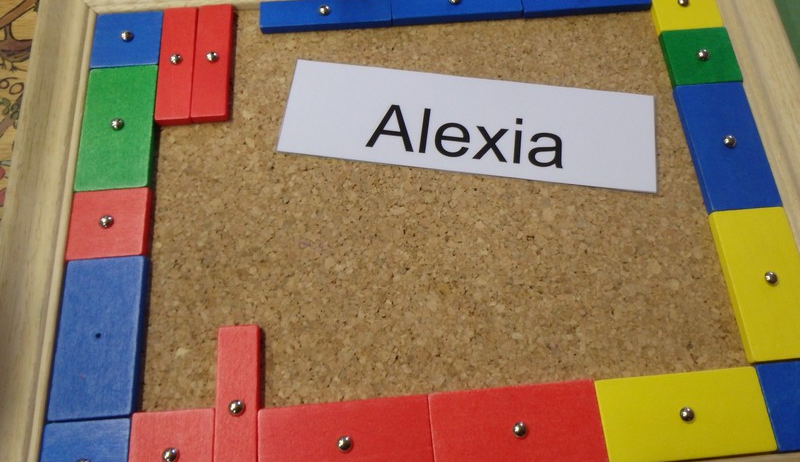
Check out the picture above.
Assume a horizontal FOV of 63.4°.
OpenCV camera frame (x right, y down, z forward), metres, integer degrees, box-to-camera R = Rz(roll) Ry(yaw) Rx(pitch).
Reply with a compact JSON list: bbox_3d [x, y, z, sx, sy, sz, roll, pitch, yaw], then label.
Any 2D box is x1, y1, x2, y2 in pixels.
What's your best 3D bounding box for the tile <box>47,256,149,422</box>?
[{"bbox_3d":[-0.093,0.033,0.202,0.024,0.004,0.050,-4,68,-2],"label":"tile"}]

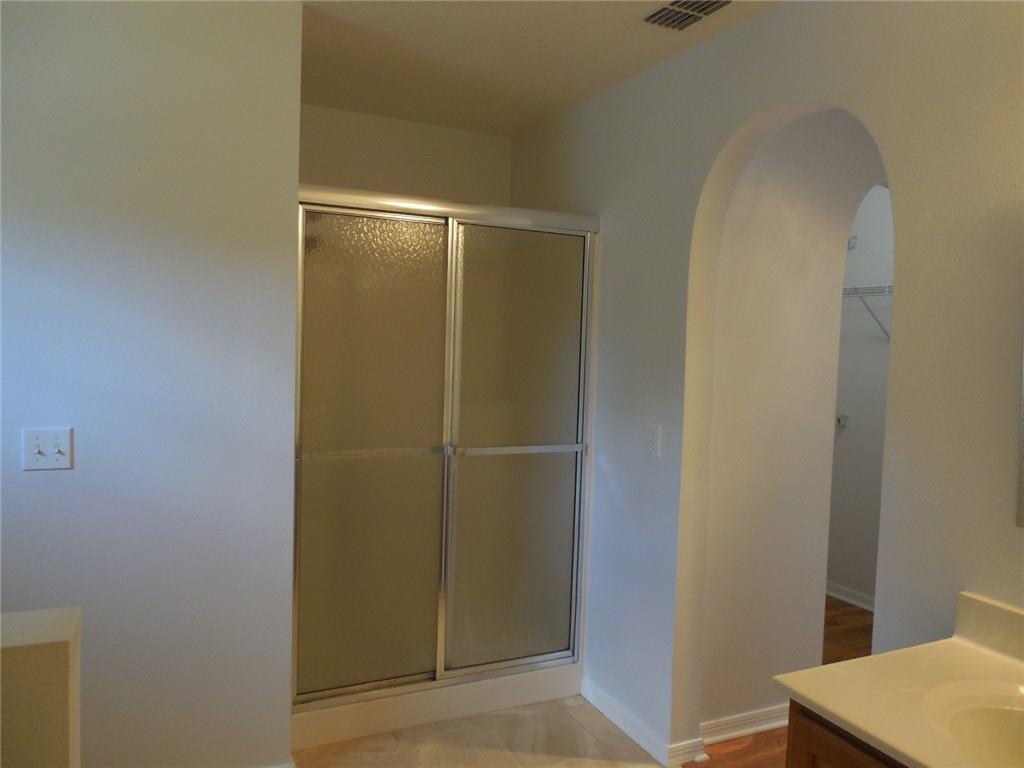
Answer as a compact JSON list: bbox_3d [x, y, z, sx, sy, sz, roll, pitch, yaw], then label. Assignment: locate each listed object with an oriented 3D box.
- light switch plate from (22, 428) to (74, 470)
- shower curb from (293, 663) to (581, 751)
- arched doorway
[{"bbox_3d":[-1.266,0.180,2.020,0.117,0.115,0.013,0,4,-25],"label":"light switch plate"},{"bbox_3d":[-0.271,1.205,2.838,1.181,0.139,0.100,0,4,-25],"label":"shower curb"},{"bbox_3d":[0.787,0.282,2.143,0.145,2.135,0.756,0,4,-25],"label":"arched doorway"}]

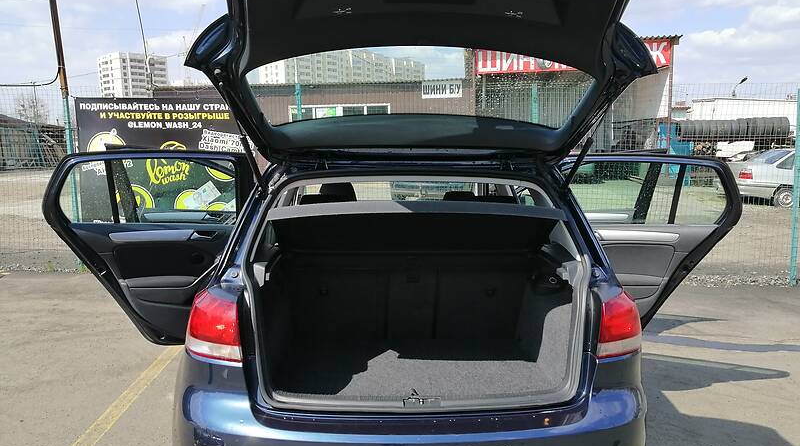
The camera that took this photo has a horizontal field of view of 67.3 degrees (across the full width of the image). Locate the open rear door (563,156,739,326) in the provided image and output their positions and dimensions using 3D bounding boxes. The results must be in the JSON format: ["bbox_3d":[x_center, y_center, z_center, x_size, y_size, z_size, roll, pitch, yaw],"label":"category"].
[{"bbox_3d":[1.325,0.137,3.416,1.030,1.070,0.180,4,11,21],"label":"open rear door"}]

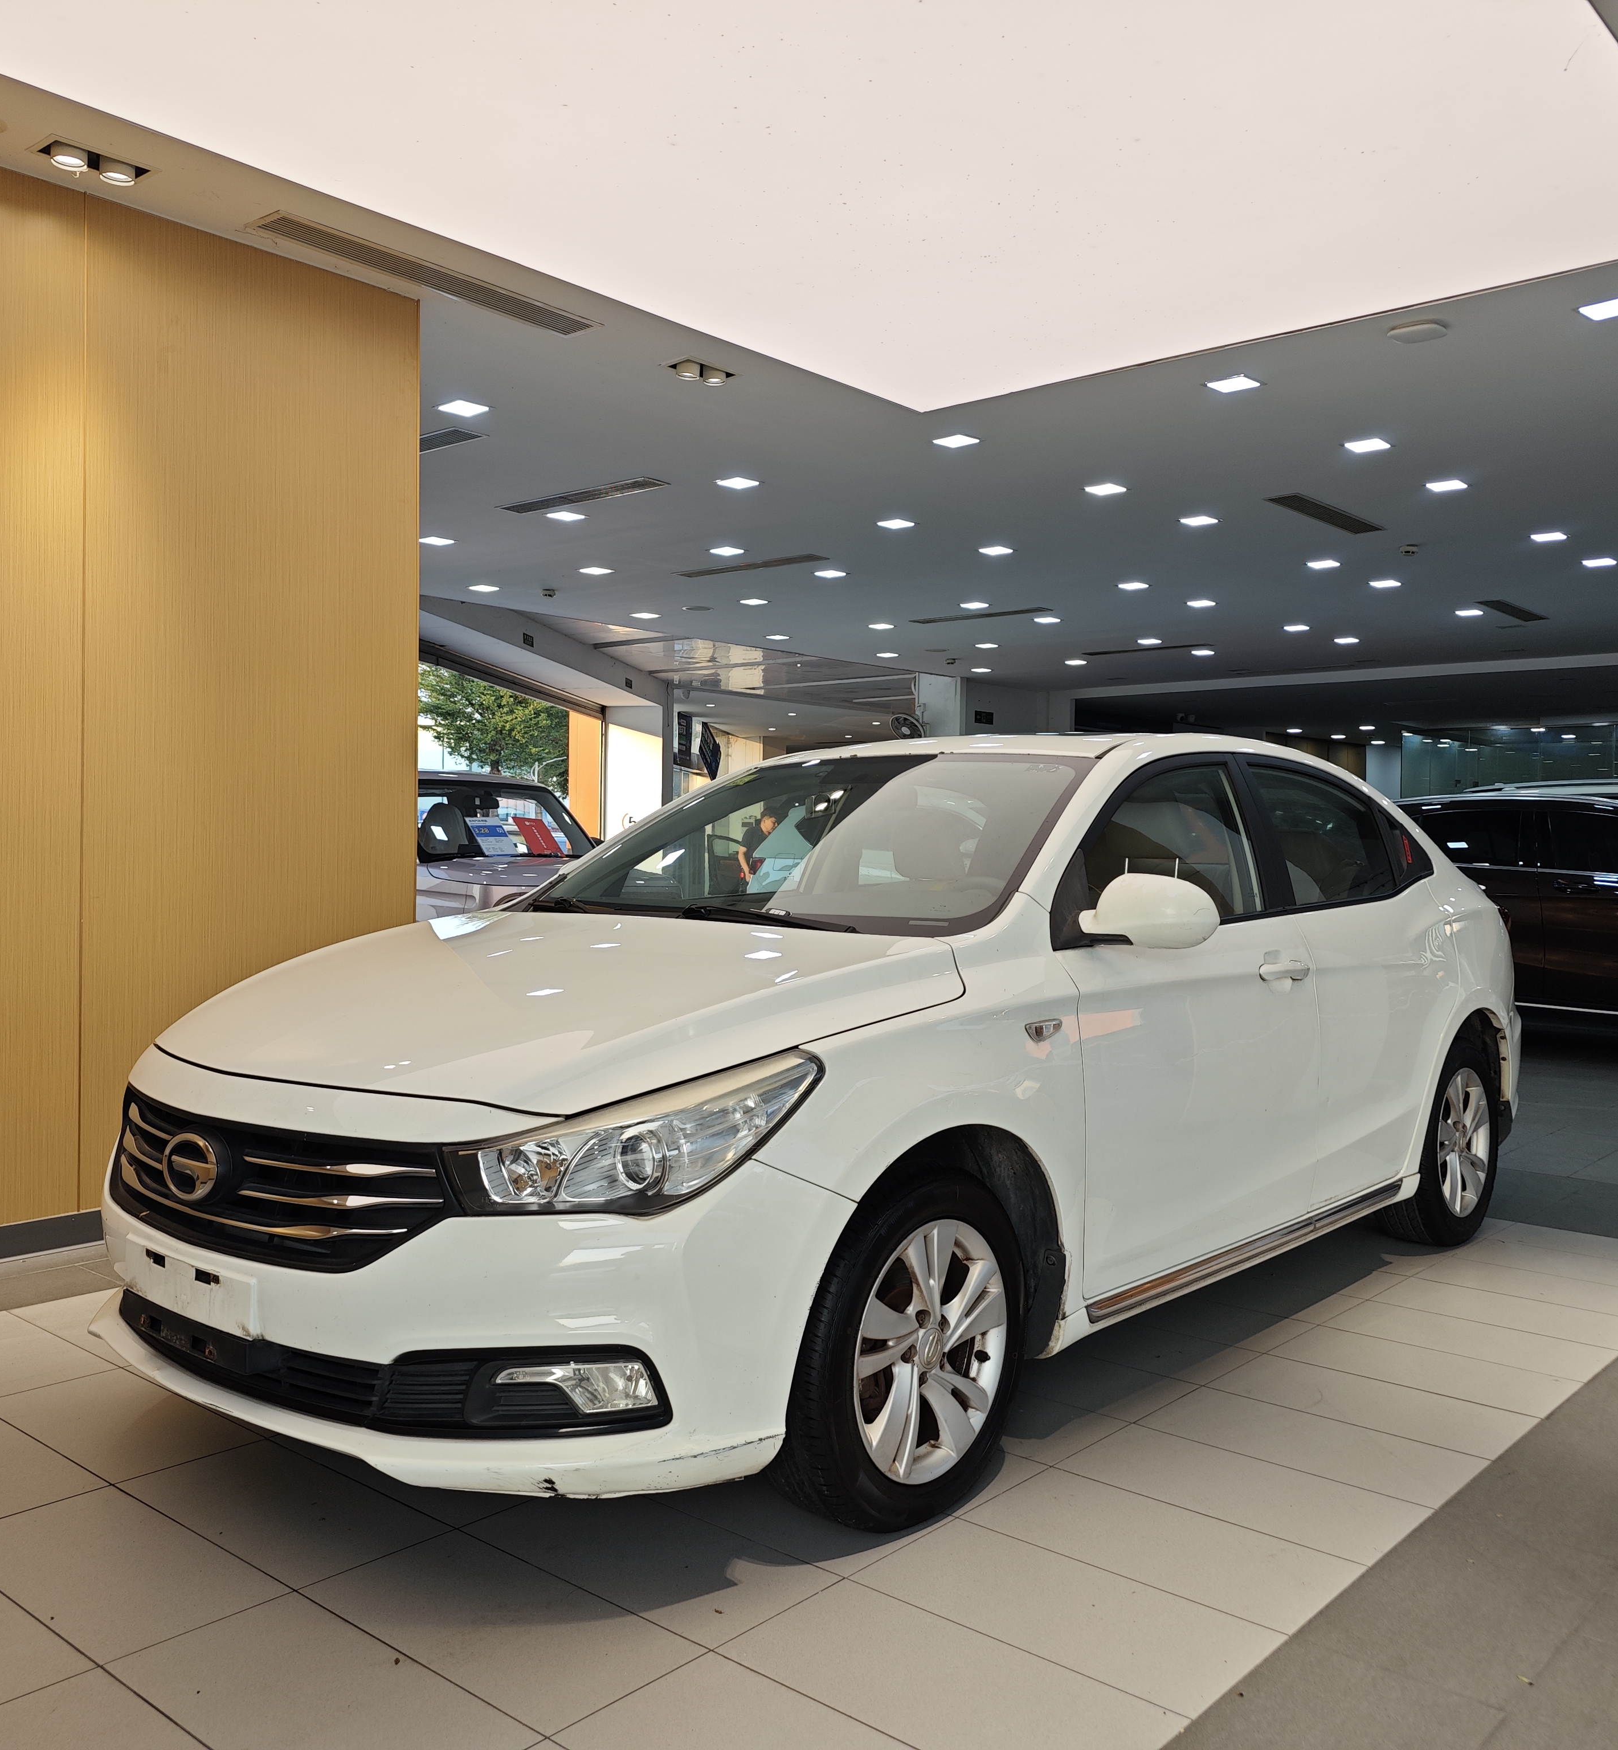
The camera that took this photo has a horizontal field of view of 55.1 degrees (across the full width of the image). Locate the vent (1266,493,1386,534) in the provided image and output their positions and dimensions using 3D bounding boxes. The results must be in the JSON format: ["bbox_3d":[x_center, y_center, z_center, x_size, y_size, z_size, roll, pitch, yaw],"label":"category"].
[{"bbox_3d":[2.778,-1.935,8.280,0.200,0.050,1.140,1,1,41],"label":"vent"}]

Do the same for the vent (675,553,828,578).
[{"bbox_3d":[-0.381,-1.972,9.858,1.140,0.050,0.200,1,1,41],"label":"vent"}]

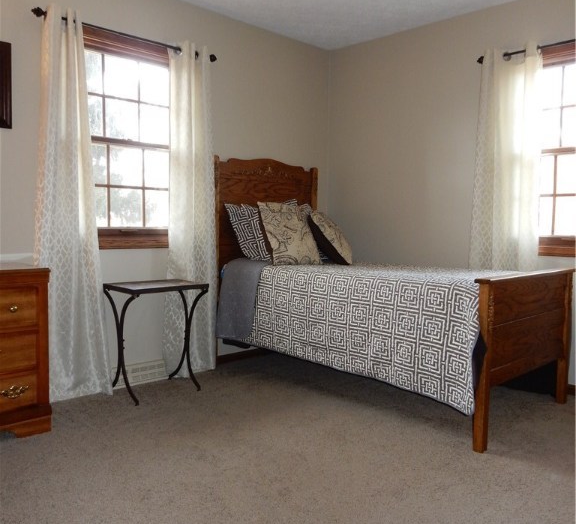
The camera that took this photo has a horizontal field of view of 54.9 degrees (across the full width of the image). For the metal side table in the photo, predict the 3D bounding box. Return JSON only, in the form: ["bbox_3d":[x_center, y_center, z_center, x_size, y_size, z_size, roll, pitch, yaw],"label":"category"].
[{"bbox_3d":[-0.768,0.464,3.285,0.470,0.660,0.350,-4,6,-41],"label":"metal side table"}]

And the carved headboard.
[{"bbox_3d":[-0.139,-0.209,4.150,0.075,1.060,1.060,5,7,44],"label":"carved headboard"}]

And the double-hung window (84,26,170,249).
[{"bbox_3d":[-0.980,-0.703,3.364,0.110,1.250,0.840,5,7,44],"label":"double-hung window"}]

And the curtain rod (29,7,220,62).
[{"bbox_3d":[-0.899,-1.307,3.264,0.090,0.060,1.210,5,7,44],"label":"curtain rod"}]

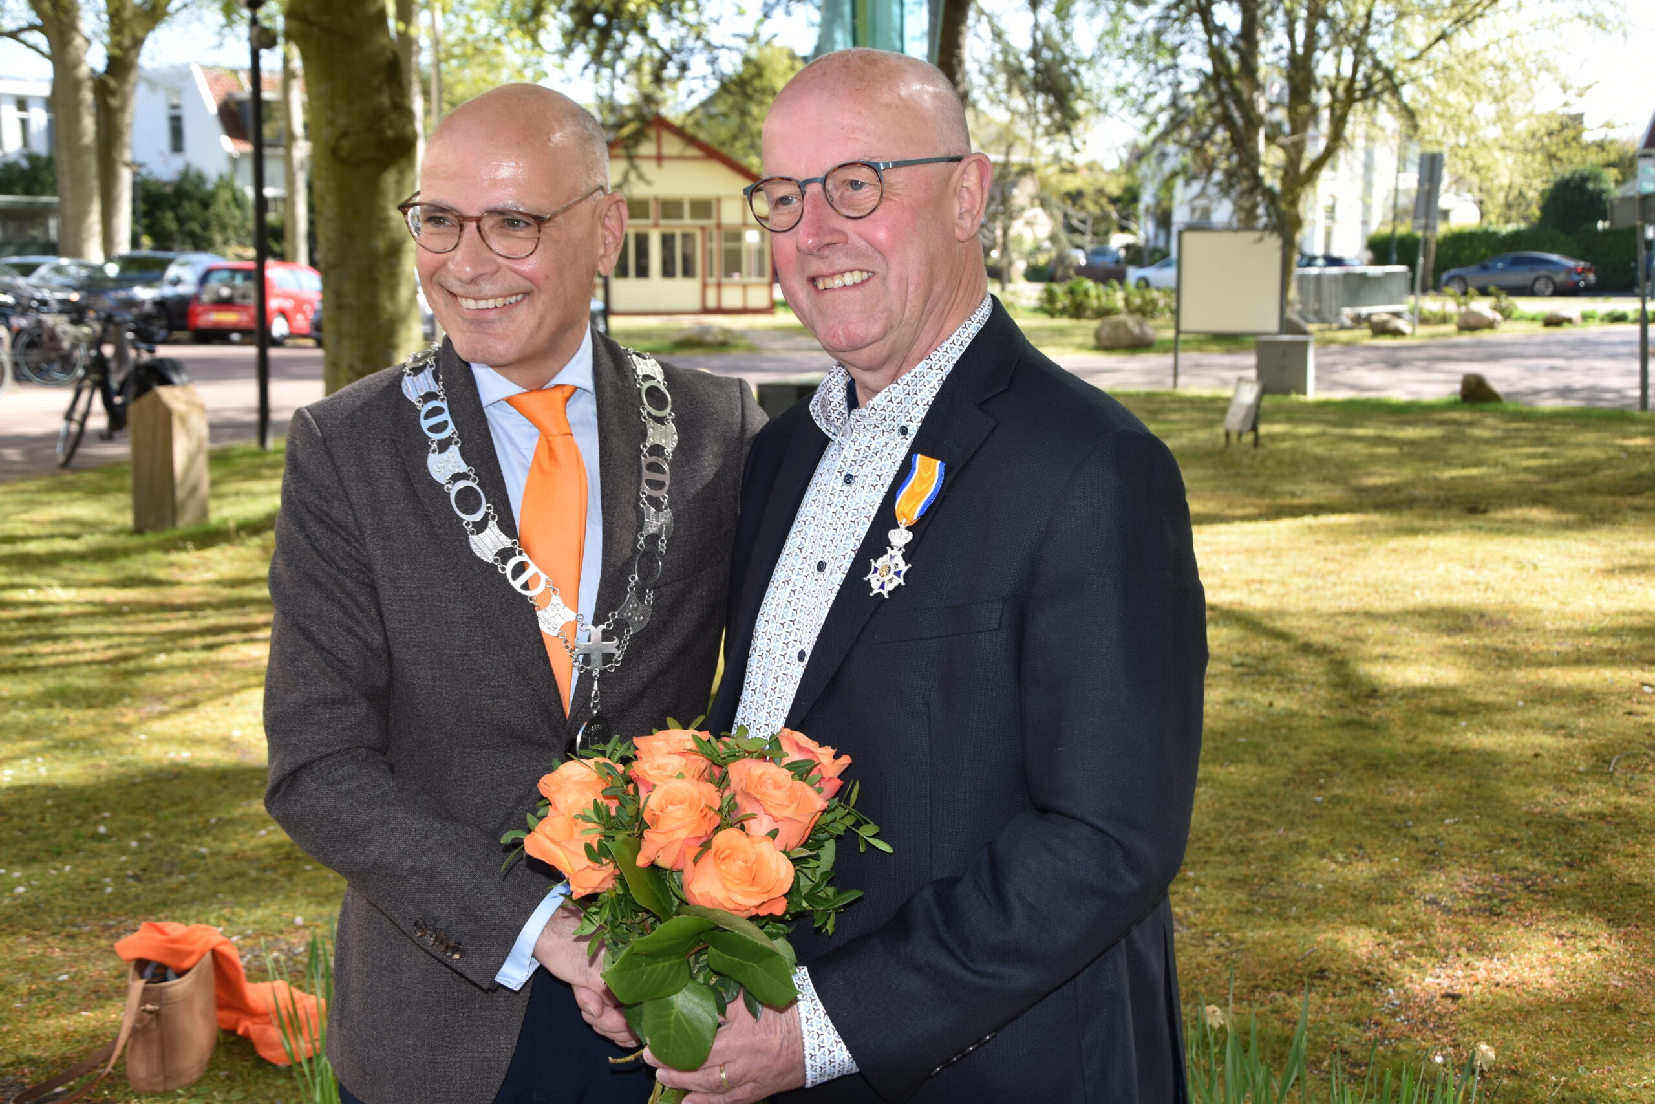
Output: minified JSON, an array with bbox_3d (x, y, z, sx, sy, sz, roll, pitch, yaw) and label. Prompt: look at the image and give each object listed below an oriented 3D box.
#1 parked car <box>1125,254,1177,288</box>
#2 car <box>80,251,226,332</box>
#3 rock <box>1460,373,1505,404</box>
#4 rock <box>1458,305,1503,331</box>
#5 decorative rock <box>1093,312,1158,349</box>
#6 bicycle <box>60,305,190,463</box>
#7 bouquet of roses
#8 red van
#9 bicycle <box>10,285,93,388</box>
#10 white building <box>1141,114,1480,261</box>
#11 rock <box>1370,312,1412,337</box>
[{"bbox_3d":[12.840,-9.811,78.395,4.400,1.450,1.800,6,10,37],"label":"parked car"},{"bbox_3d":[-13.053,-5.000,42.515,1.850,1.630,4.550,2,8,10],"label":"car"},{"bbox_3d":[6.986,-1.747,23.582,0.460,0.330,0.380,3,8,17],"label":"rock"},{"bbox_3d":[13.513,-4.842,45.719,0.880,0.500,0.680,0,8,0],"label":"rock"},{"bbox_3d":[5.071,-3.751,37.508,1.000,0.560,0.750,0,8,0],"label":"decorative rock"},{"bbox_3d":[-5.407,-1.278,17.063,0.600,1.150,1.750,3,8,22],"label":"bicycle"},{"bbox_3d":[-0.095,0.291,1.680,0.280,0.280,0.240,0,30,0],"label":"bouquet of roses"},{"bbox_3d":[-10.178,-4.629,40.381,1.650,1.500,3.600,2,8,16],"label":"red van"},{"bbox_3d":[-8.393,-2.380,24.504,1.750,1.080,0.600,-3,8,-20],"label":"bicycle"},{"bbox_3d":[21.054,-16.078,96.711,13.500,8.600,11.500,4,9,25],"label":"white building"},{"bbox_3d":[10.352,-4.182,40.609,0.770,0.450,0.580,2,8,14],"label":"rock"}]

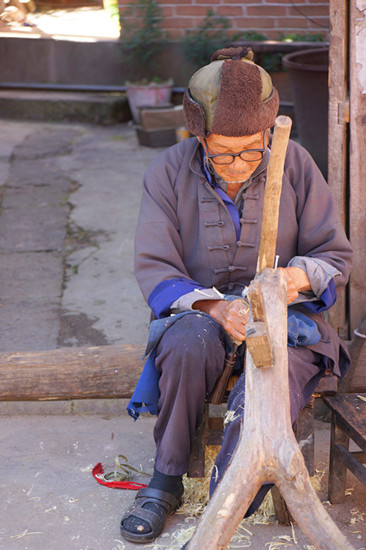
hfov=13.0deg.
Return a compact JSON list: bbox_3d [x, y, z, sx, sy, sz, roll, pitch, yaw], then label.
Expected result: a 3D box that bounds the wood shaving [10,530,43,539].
[{"bbox_3d":[-0.373,0.618,3.829,0.085,0.008,0.018,-6,15,-23],"label":"wood shaving"}]

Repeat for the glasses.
[{"bbox_3d":[0.122,-0.336,3.835,0.138,0.045,0.140,-6,45,0],"label":"glasses"}]

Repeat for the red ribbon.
[{"bbox_3d":[-0.166,0.518,4.184,0.145,0.030,0.120,0,14,0],"label":"red ribbon"}]

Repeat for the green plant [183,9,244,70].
[{"bbox_3d":[0.160,-1.229,8.400,0.340,0.360,0.300,0,14,0],"label":"green plant"}]

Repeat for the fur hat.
[{"bbox_3d":[0.116,-0.450,3.830,0.235,0.190,0.260,-6,40,0],"label":"fur hat"}]

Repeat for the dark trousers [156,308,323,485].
[{"bbox_3d":[0.130,0.255,3.959,0.430,0.540,0.600,2,14,7],"label":"dark trousers"}]

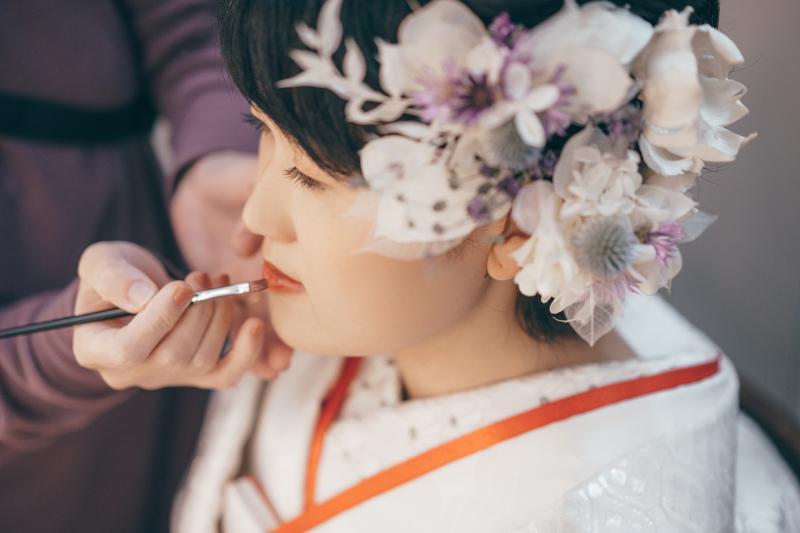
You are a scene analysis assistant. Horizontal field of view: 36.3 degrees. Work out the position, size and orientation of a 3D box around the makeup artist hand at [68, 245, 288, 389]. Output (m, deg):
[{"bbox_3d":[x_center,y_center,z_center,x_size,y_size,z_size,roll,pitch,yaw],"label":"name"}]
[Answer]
[{"bbox_3d":[-0.119,0.027,0.650,0.105,0.068,0.090,-5,19,-1],"label":"makeup artist hand"}]

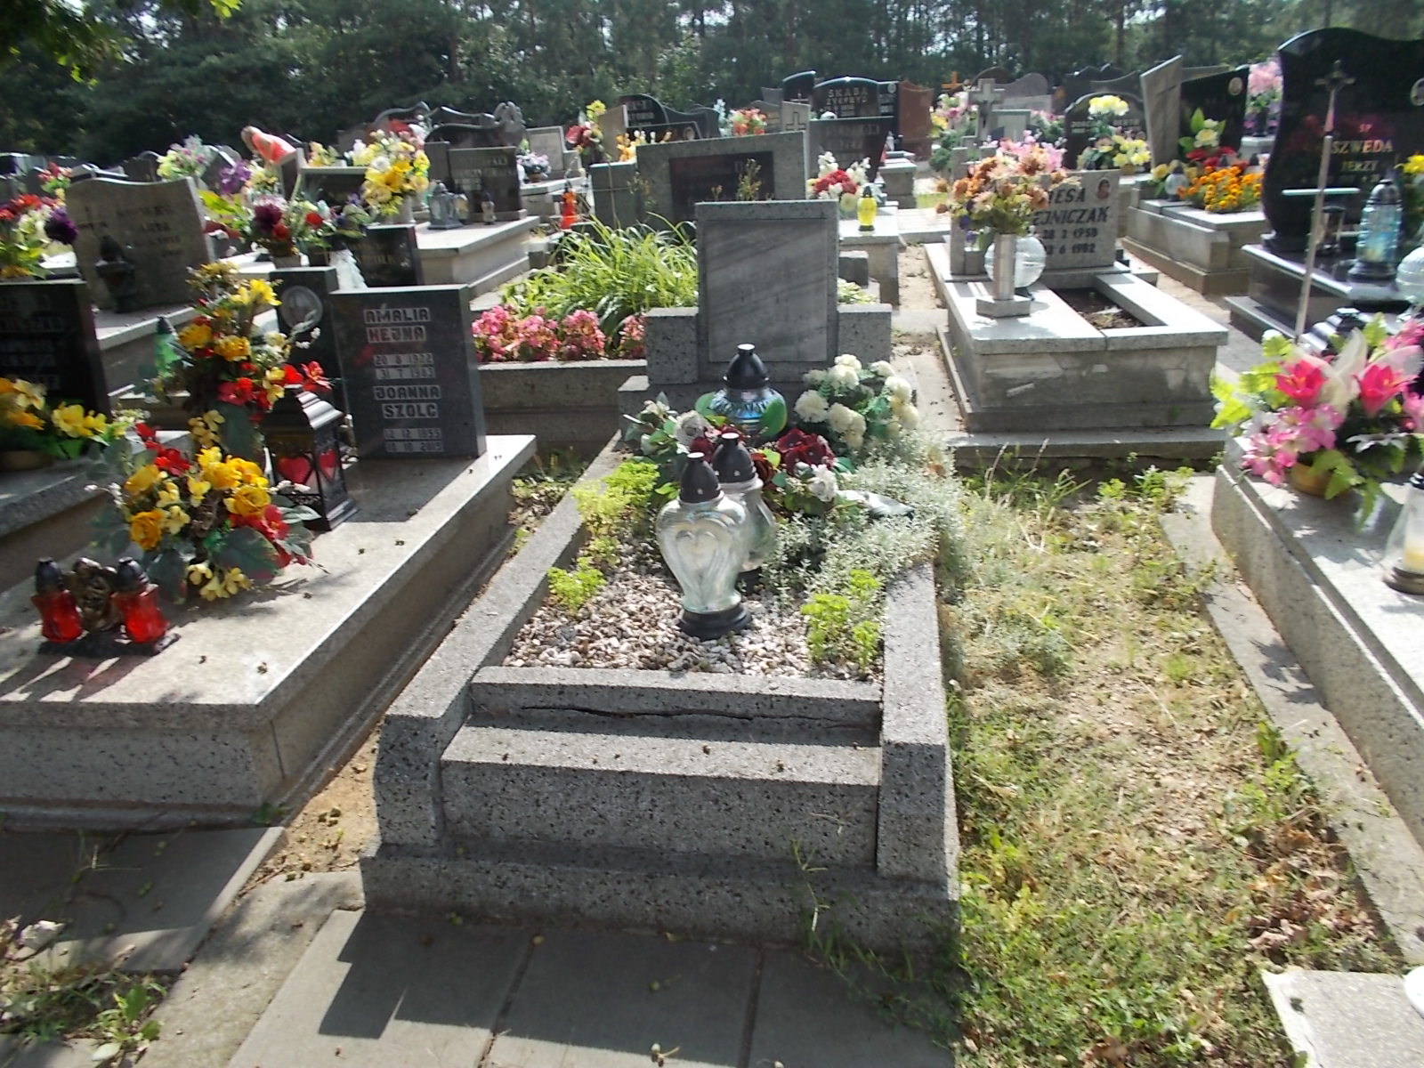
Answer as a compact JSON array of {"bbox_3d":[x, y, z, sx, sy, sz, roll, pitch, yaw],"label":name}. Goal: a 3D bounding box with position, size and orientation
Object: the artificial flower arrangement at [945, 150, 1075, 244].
[{"bbox_3d":[1.258,-1.427,4.520,0.550,0.400,0.460,1,21,10],"label":"artificial flower arrangement"}]

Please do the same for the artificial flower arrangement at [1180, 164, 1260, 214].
[{"bbox_3d":[3.640,-2.454,7.600,0.580,0.300,0.450,2,23,10],"label":"artificial flower arrangement"}]

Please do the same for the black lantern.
[{"bbox_3d":[-1.150,-0.218,3.042,0.165,0.375,0.165,1,21,10],"label":"black lantern"}]

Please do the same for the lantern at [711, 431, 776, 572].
[{"bbox_3d":[0.058,-0.046,2.268,0.165,0.350,0.160,2,23,10],"label":"lantern"}]

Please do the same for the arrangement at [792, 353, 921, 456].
[{"bbox_3d":[0.387,-0.330,2.849,0.330,0.280,0.290,1,21,10],"label":"arrangement"}]

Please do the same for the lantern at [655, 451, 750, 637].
[{"bbox_3d":[-0.017,0.011,2.075,0.182,0.355,0.165,-3,21,0],"label":"lantern"}]

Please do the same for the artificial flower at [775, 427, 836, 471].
[{"bbox_3d":[0.233,-0.208,2.651,0.145,0.100,0.125,1,21,10],"label":"artificial flower"}]

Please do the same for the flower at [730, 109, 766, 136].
[{"bbox_3d":[0.287,-3.249,8.500,0.310,0.280,0.270,1,21,10],"label":"flower"}]

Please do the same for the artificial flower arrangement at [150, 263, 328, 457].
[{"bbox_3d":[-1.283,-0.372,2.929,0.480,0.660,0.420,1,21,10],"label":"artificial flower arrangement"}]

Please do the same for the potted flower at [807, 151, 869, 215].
[{"bbox_3d":[0.922,-2.601,7.950,0.460,0.460,0.400,2,23,10],"label":"potted flower"}]

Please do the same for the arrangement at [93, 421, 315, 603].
[{"bbox_3d":[-1.220,-0.056,2.584,0.520,0.400,0.430,1,21,10],"label":"arrangement"}]

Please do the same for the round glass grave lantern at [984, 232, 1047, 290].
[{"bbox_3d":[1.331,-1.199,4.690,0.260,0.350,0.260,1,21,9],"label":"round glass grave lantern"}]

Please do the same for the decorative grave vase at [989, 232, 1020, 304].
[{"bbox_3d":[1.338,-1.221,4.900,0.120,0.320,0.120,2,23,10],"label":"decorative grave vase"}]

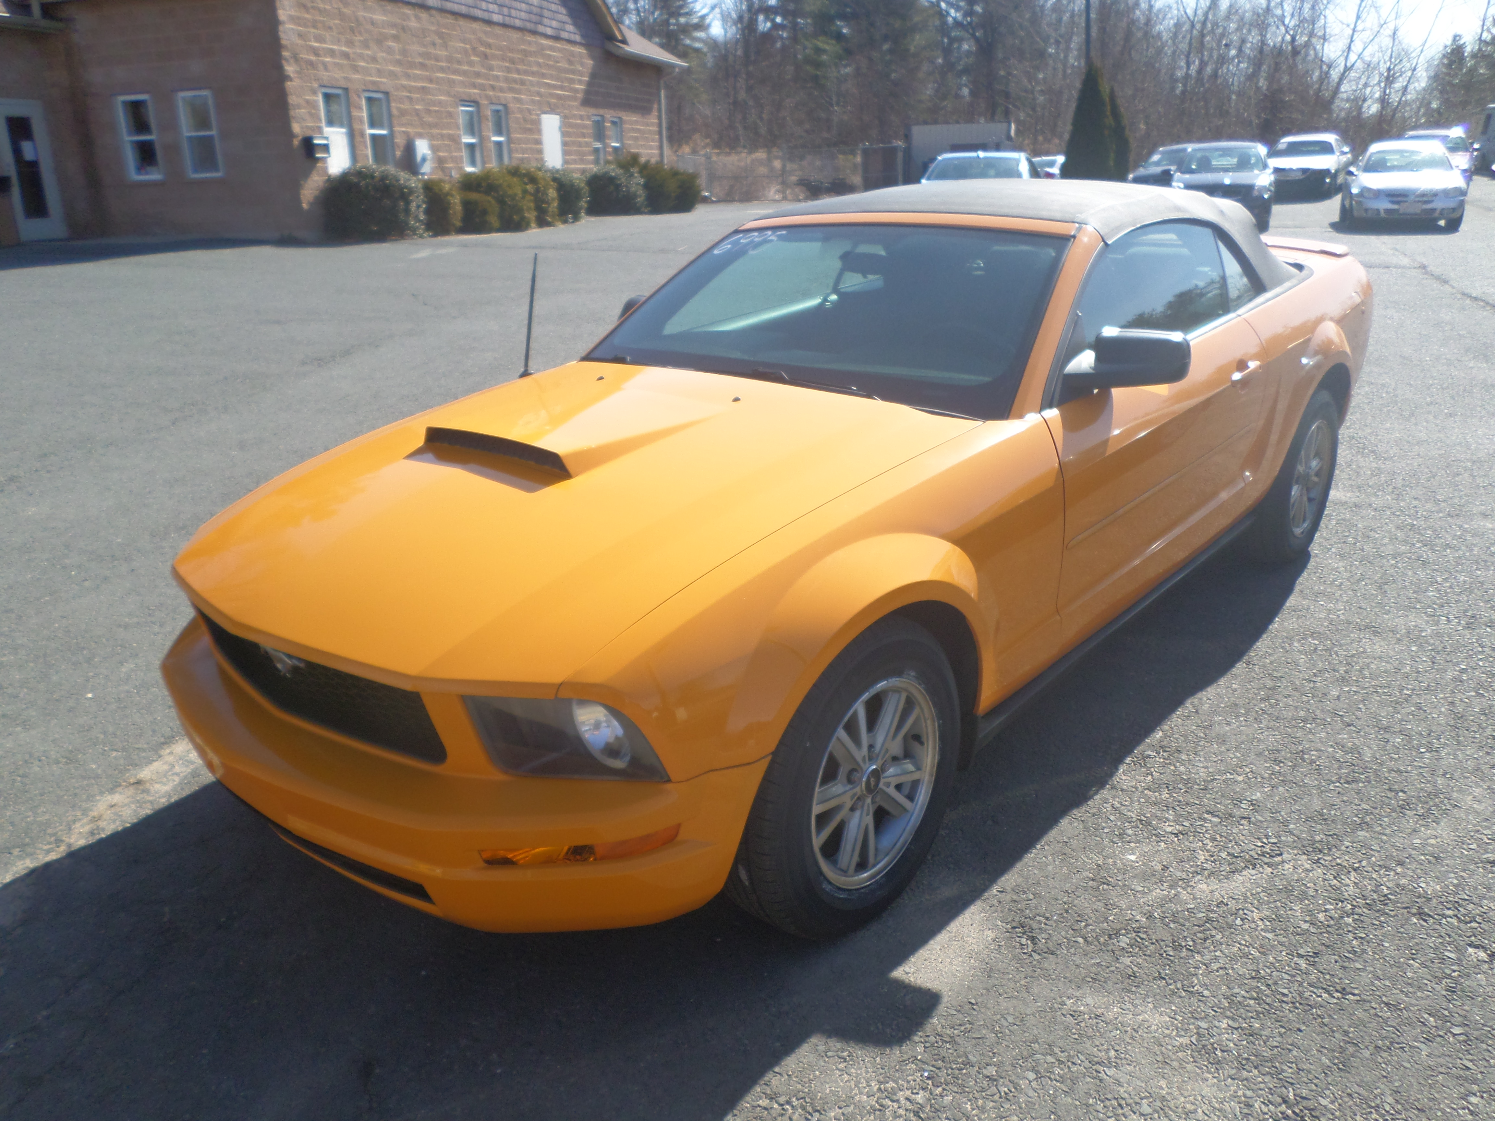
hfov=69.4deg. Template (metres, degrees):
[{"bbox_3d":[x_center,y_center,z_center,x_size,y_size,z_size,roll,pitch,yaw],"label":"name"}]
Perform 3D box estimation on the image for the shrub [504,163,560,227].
[{"bbox_3d":[-4.331,-7.336,21.700,1.150,1.220,1.150,-2,20,0],"label":"shrub"}]

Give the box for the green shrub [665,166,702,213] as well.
[{"bbox_3d":[-1.834,-10.304,30.000,1.100,1.150,1.100,-2,19,0],"label":"green shrub"}]

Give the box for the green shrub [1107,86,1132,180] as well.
[{"bbox_3d":[8.533,-9.479,25.000,0.900,2.850,0.900,-2,20,0],"label":"green shrub"}]

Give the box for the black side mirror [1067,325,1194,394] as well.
[{"bbox_3d":[0.931,-0.485,2.632,0.240,0.140,0.160,15,26,41],"label":"black side mirror"}]

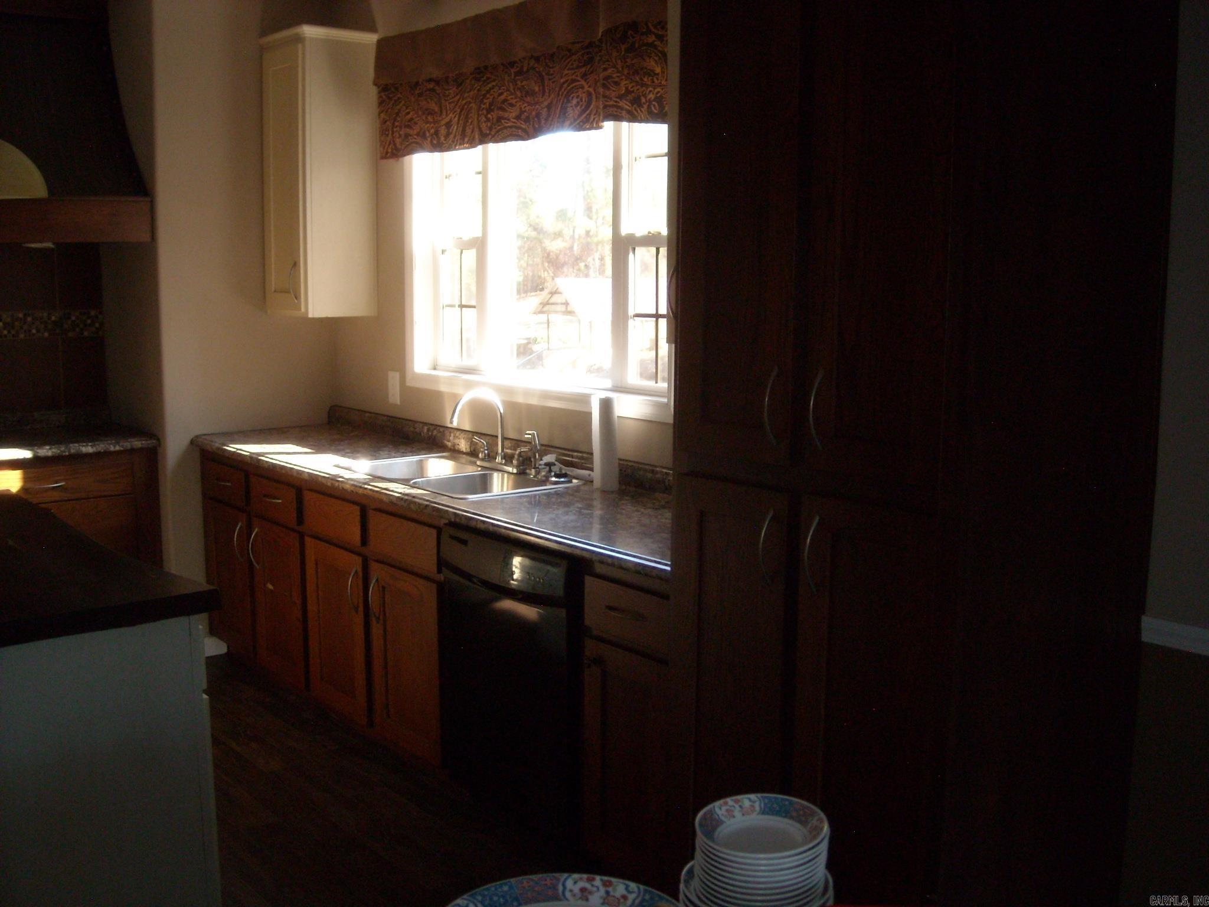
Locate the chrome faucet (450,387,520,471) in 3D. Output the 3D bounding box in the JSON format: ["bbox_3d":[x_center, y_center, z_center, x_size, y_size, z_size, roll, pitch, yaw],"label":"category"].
[{"bbox_3d":[-0.402,-0.084,3.991,0.224,0.264,0.254,-7,11,-40],"label":"chrome faucet"}]

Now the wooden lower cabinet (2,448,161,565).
[{"bbox_3d":[-2.224,0.402,4.813,0.751,0.871,0.607,-7,11,-40],"label":"wooden lower cabinet"}]

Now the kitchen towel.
[{"bbox_3d":[0.005,-0.032,3.622,0.080,0.282,0.080,0,8,0],"label":"kitchen towel"}]

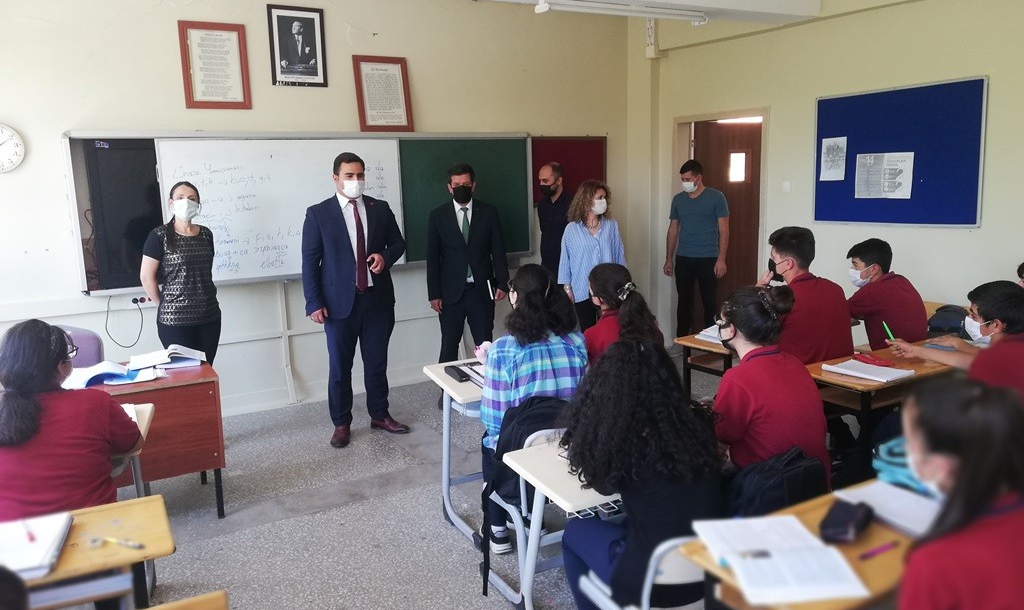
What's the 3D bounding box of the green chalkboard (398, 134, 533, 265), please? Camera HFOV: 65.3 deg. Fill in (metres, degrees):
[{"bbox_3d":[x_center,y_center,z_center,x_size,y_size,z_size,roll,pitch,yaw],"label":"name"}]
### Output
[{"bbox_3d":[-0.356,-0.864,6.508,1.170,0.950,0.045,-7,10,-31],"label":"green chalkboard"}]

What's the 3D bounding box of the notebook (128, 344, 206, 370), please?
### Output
[{"bbox_3d":[-1.777,0.264,4.104,0.365,0.070,0.250,-7,10,-32],"label":"notebook"}]

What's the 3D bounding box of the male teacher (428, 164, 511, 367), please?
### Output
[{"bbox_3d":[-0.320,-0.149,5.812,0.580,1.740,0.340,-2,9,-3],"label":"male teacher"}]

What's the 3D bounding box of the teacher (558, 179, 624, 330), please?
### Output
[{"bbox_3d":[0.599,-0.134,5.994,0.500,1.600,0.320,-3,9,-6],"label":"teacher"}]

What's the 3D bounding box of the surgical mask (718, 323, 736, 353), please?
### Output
[{"bbox_3d":[0.723,0.114,2.607,0.140,0.120,0.100,-9,12,-37],"label":"surgical mask"}]

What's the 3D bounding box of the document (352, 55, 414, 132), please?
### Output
[{"bbox_3d":[-0.961,-1.598,6.051,0.433,0.565,0.030,-7,2,-31],"label":"document"}]

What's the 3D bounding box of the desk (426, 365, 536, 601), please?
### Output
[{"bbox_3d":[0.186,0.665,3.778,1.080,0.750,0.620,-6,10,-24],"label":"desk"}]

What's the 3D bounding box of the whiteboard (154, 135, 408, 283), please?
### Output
[{"bbox_3d":[-1.582,-0.700,5.733,1.730,0.955,0.045,-7,10,-31],"label":"whiteboard"}]

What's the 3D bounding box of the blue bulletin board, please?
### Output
[{"bbox_3d":[2.546,-0.991,5.369,0.030,0.906,1.221,-7,10,-32],"label":"blue bulletin board"}]

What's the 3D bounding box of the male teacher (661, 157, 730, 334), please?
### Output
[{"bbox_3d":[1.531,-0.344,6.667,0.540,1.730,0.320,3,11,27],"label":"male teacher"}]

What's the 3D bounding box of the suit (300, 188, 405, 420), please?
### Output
[{"bbox_3d":[-0.996,0.038,5.156,0.630,1.510,0.360,-5,9,-19],"label":"suit"}]

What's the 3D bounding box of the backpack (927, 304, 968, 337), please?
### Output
[{"bbox_3d":[2.653,0.219,4.800,0.200,0.420,0.310,-7,10,-31],"label":"backpack"}]

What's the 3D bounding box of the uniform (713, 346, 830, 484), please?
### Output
[{"bbox_3d":[0.830,0.416,2.572,0.440,0.580,0.340,-6,11,-27],"label":"uniform"}]

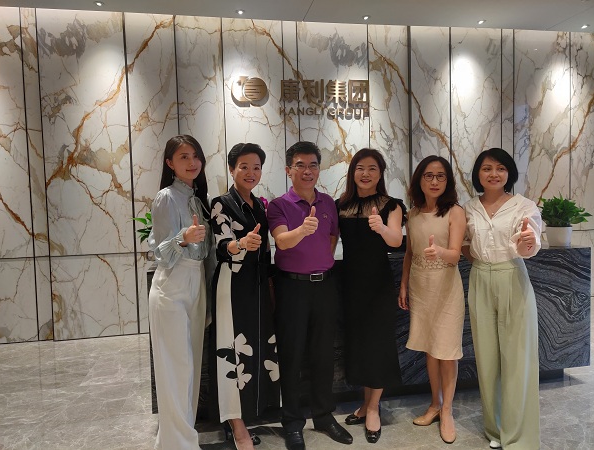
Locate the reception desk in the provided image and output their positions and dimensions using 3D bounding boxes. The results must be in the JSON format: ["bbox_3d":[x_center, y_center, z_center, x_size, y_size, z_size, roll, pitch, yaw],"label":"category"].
[{"bbox_3d":[0.538,0.687,3.335,2.957,0.979,0.700,-2,3,-11],"label":"reception desk"}]

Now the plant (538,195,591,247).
[{"bbox_3d":[1.998,-0.034,3.495,0.370,0.385,0.350,0,4,30],"label":"plant"}]

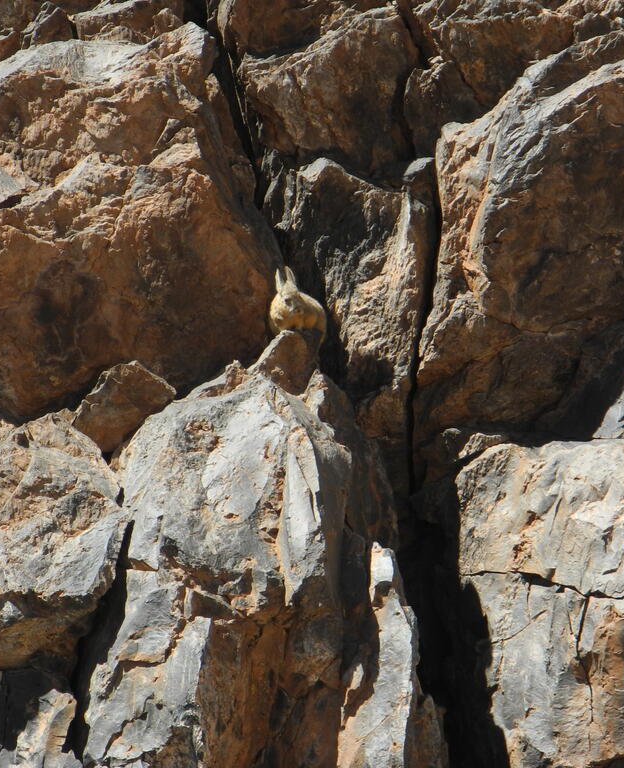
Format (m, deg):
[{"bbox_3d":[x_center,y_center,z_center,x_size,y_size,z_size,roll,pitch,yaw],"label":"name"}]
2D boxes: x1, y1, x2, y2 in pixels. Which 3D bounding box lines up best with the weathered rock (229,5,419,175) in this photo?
[{"bbox_3d":[0.039,-1.005,20.188,0.642,0.533,0.420,0,-7,0],"label":"weathered rock"}]

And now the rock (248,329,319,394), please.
[{"bbox_3d":[-0.093,-0.074,19.404,0.227,0.195,0.200,0,-7,0],"label":"rock"}]

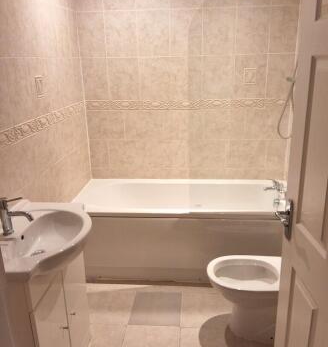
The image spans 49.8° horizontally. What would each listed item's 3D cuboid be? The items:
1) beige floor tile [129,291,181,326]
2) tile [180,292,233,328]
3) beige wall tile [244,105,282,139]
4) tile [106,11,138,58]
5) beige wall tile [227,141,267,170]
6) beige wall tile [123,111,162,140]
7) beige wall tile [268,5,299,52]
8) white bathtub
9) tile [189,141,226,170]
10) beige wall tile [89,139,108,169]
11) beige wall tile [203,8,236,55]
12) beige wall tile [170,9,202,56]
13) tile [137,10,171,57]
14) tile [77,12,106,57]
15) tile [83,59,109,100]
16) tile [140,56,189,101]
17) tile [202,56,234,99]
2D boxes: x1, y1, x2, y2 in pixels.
[{"bbox_3d":[-0.049,0.900,2.353,0.327,0.012,0.343,0,17,4],"label":"beige floor tile"},{"bbox_3d":[0.276,0.905,2.322,0.329,0.012,0.332,0,18,5],"label":"tile"},{"bbox_3d":[0.823,-0.400,2.854,0.332,0.254,0.012,0,18,6],"label":"beige wall tile"},{"bbox_3d":[-0.328,-1.076,2.751,0.250,0.334,0.012,0,18,6],"label":"tile"},{"bbox_3d":[0.686,-0.159,2.945,0.332,0.254,0.012,0,18,6],"label":"beige wall tile"},{"bbox_3d":[-0.162,-0.403,2.970,0.334,0.247,0.012,0,17,4],"label":"beige wall tile"},{"bbox_3d":[0.906,-1.083,2.663,0.209,0.340,0.012,0,19,5],"label":"beige wall tile"},{"bbox_3d":[0.175,0.441,2.815,1.684,0.587,0.727,0,17,4],"label":"white bathtub"},{"bbox_3d":[0.356,-0.161,2.977,0.332,0.254,0.012,0,18,6],"label":"tile"},{"bbox_3d":[-0.559,-0.165,3.092,0.172,0.258,0.012,0,19,5],"label":"beige wall tile"},{"bbox_3d":[0.425,-1.084,2.702,0.252,0.340,0.012,0,19,5],"label":"beige wall tile"},{"bbox_3d":[0.174,-1.088,2.735,0.253,0.340,0.012,0,17,4],"label":"beige wall tile"},{"bbox_3d":[-0.080,-1.075,2.727,0.250,0.334,0.012,0,18,6],"label":"tile"},{"bbox_3d":[-0.561,-1.087,2.781,0.211,0.340,0.012,0,19,5],"label":"tile"},{"bbox_3d":[-0.555,-0.764,2.890,0.214,0.340,0.012,0,17,4],"label":"tile"},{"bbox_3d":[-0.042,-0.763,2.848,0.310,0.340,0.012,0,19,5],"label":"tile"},{"bbox_3d":[0.433,-0.763,2.814,0.253,0.340,0.012,0,17,4],"label":"tile"}]

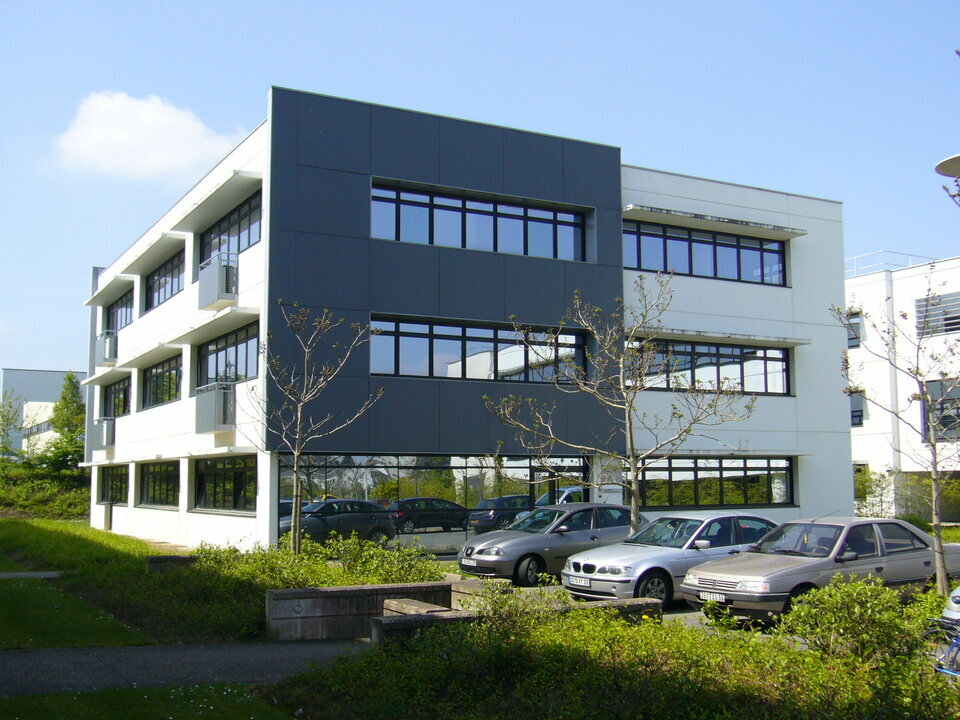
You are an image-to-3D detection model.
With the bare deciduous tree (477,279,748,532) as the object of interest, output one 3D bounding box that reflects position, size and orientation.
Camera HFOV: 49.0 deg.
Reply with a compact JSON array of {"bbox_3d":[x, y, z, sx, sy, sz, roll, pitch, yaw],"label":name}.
[{"bbox_3d":[2.575,1.289,18.941,4.800,5.640,4.400,0,-6,0],"label":"bare deciduous tree"}]

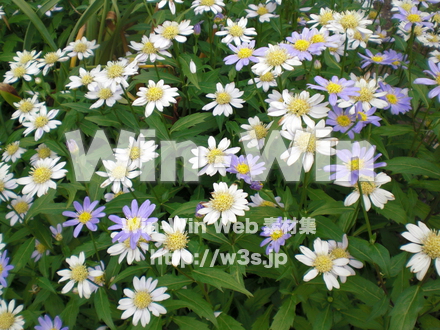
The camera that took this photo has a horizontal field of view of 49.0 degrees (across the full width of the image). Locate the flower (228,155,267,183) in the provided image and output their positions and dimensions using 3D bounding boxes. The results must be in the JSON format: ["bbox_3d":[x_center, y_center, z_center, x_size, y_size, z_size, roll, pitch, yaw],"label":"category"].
[{"bbox_3d":[0.026,0.004,0.467,0.037,0.013,0.037,0,50,3],"label":"flower"}]

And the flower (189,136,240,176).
[{"bbox_3d":[-0.005,-0.007,0.408,0.041,0.014,0.041,-5,53,-1],"label":"flower"}]

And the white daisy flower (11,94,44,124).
[{"bbox_3d":[-0.210,-0.062,0.529,0.039,0.012,0.039,-18,57,-19],"label":"white daisy flower"}]

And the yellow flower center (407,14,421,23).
[{"bbox_3d":[0.184,-0.140,0.460,0.013,0.006,0.013,0,46,0],"label":"yellow flower center"}]

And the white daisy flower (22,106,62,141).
[{"bbox_3d":[-0.166,-0.039,0.450,0.037,0.013,0.037,-17,58,-18],"label":"white daisy flower"}]

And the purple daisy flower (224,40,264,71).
[{"bbox_3d":[0.023,-0.102,0.450,0.041,0.012,0.041,-5,51,4],"label":"purple daisy flower"}]

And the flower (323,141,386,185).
[{"bbox_3d":[0.102,-0.002,0.364,0.044,0.015,0.044,0,48,16],"label":"flower"}]

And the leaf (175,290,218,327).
[{"bbox_3d":[-0.020,0.127,0.425,0.054,0.010,0.018,41,55,6],"label":"leaf"}]

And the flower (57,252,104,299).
[{"bbox_3d":[-0.109,0.086,0.375,0.037,0.013,0.037,4,52,-5],"label":"flower"}]

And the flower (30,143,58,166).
[{"bbox_3d":[-0.193,-0.011,0.530,0.031,0.012,0.031,0,61,0],"label":"flower"}]

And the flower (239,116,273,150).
[{"bbox_3d":[0.037,-0.033,0.506,0.037,0.013,0.037,13,55,-20],"label":"flower"}]

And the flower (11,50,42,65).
[{"bbox_3d":[-0.213,-0.116,0.530,0.036,0.013,0.036,-10,48,-20],"label":"flower"}]

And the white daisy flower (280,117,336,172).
[{"bbox_3d":[0.072,-0.017,0.395,0.043,0.015,0.043,0,62,10],"label":"white daisy flower"}]

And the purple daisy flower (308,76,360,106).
[{"bbox_3d":[0.086,-0.056,0.366,0.040,0.012,0.040,8,40,12],"label":"purple daisy flower"}]

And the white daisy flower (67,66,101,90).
[{"bbox_3d":[-0.142,-0.091,0.508,0.039,0.012,0.039,-15,49,-13],"label":"white daisy flower"}]

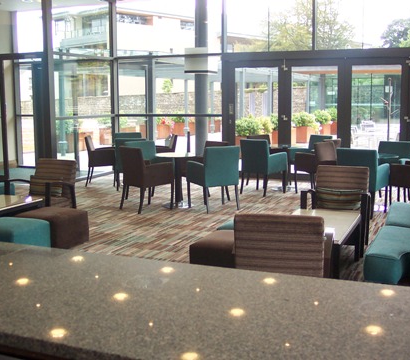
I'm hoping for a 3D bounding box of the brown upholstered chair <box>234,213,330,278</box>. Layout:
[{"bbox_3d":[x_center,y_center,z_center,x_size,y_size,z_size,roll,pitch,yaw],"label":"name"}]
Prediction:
[{"bbox_3d":[0.508,0.551,3.668,0.615,0.790,0.640,2,8,15],"label":"brown upholstered chair"}]

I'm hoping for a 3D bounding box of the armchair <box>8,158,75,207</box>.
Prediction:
[{"bbox_3d":[-1.839,0.183,6.568,0.615,0.790,0.640,3,8,21],"label":"armchair"}]

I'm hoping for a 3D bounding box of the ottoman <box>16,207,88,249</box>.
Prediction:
[{"bbox_3d":[-1.565,0.515,5.872,0.530,0.385,0.530,3,8,22],"label":"ottoman"}]

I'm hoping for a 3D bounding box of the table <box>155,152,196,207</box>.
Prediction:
[{"bbox_3d":[-0.385,0.003,8.283,0.630,0.740,0.630,0,8,0],"label":"table"}]

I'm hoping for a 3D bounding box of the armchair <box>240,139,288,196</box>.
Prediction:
[{"bbox_3d":[0.945,-0.228,9.343,0.545,0.900,0.579,6,10,41],"label":"armchair"}]

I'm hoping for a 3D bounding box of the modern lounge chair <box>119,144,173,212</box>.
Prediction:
[{"bbox_3d":[-0.810,-0.027,7.842,0.560,0.865,0.540,-6,10,-39],"label":"modern lounge chair"}]

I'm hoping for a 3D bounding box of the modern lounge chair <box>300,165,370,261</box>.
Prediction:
[{"bbox_3d":[1.359,0.291,5.832,0.620,0.810,0.690,3,8,20],"label":"modern lounge chair"}]

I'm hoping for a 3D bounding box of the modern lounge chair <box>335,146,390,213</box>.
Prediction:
[{"bbox_3d":[2.085,0.006,7.573,0.545,0.900,0.579,5,9,34],"label":"modern lounge chair"}]

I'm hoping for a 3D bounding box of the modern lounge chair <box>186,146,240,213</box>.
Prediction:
[{"bbox_3d":[0.136,-0.041,7.994,0.545,0.900,0.579,-4,9,-27],"label":"modern lounge chair"}]

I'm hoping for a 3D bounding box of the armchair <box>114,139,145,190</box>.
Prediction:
[{"bbox_3d":[-1.233,-0.299,9.942,0.545,0.900,0.579,0,8,4],"label":"armchair"}]

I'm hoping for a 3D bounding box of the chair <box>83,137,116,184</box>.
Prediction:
[{"bbox_3d":[-1.885,-0.362,10.436,0.579,0.900,0.545,-1,8,-3],"label":"chair"}]

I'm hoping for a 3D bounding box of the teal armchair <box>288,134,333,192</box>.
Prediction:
[{"bbox_3d":[1.900,-0.344,10.164,0.579,0.900,0.545,-5,9,-33],"label":"teal armchair"}]

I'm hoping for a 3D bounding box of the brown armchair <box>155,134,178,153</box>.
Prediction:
[{"bbox_3d":[-0.802,-0.399,10.688,0.560,0.865,0.540,-2,8,-14],"label":"brown armchair"}]

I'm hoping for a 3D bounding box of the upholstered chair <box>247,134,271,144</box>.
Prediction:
[{"bbox_3d":[1.113,-0.330,10.083,0.540,0.865,0.560,-6,10,-39],"label":"upholstered chair"}]

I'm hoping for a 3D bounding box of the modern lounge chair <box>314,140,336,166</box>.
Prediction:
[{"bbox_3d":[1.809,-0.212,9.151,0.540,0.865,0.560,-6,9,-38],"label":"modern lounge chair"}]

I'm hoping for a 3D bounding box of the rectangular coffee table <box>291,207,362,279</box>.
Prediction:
[{"bbox_3d":[0.903,0.582,4.726,0.600,0.450,1.200,3,8,22],"label":"rectangular coffee table"}]

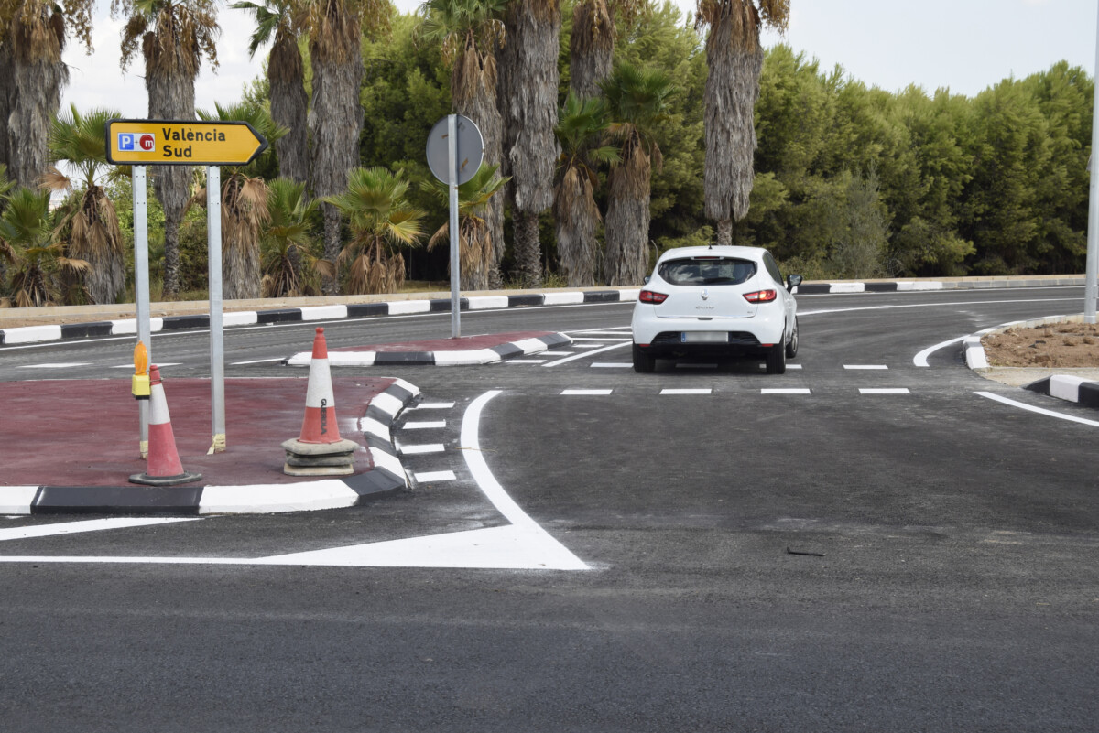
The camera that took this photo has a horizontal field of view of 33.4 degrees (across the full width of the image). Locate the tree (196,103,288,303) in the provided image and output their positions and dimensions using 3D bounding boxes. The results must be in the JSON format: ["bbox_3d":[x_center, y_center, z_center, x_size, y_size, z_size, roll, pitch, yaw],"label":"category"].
[{"bbox_3d":[-6.199,-3.338,36.852,1.812,3.977,1.812,-1,4,-9],"label":"tree"}]

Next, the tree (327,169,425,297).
[{"bbox_3d":[-3.759,-2.970,39.888,2.199,2.777,2.199,-1,4,-5],"label":"tree"}]

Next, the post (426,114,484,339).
[{"bbox_3d":[-1.257,-1.846,24.330,0.910,2.987,0.110,2,5,32],"label":"post"}]

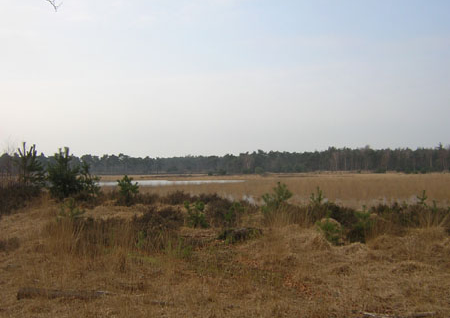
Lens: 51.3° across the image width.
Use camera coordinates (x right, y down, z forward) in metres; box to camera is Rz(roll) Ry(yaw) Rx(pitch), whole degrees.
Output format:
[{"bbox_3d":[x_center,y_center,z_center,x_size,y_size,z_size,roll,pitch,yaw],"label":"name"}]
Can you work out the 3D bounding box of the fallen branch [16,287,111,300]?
[{"bbox_3d":[-2.005,1.681,5.850,1.199,0.150,0.170,0,-1,0],"label":"fallen branch"}]

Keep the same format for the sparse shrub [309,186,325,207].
[{"bbox_3d":[2.795,1.176,14.300,0.489,0.672,0.464,0,-1,0],"label":"sparse shrub"}]

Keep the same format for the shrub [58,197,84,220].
[{"bbox_3d":[-3.934,1.294,12.000,0.666,0.666,0.633,0,-1,0],"label":"shrub"}]

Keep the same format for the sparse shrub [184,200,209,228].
[{"bbox_3d":[-0.755,1.470,12.400,0.636,0.742,0.604,0,-1,0],"label":"sparse shrub"}]

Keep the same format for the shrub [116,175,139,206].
[{"bbox_3d":[-3.332,1.076,16.000,0.752,1.094,0.714,0,-1,0],"label":"shrub"}]

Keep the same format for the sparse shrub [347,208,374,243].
[{"bbox_3d":[3.010,1.488,10.400,0.622,0.777,0.591,0,-1,0],"label":"sparse shrub"}]

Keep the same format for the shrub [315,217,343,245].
[{"bbox_3d":[2.211,1.538,10.000,0.598,0.619,0.568,0,-1,0],"label":"shrub"}]

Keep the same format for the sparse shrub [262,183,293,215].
[{"bbox_3d":[1.496,1.162,13.600,0.930,0.959,0.883,0,-1,0],"label":"sparse shrub"}]

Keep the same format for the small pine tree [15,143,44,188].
[{"bbox_3d":[-7.516,0.269,18.000,1.153,1.807,1.096,0,-1,0],"label":"small pine tree"}]

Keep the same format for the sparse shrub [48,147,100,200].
[{"bbox_3d":[-5.501,0.526,17.000,1.961,1.961,1.863,0,-1,0],"label":"sparse shrub"}]

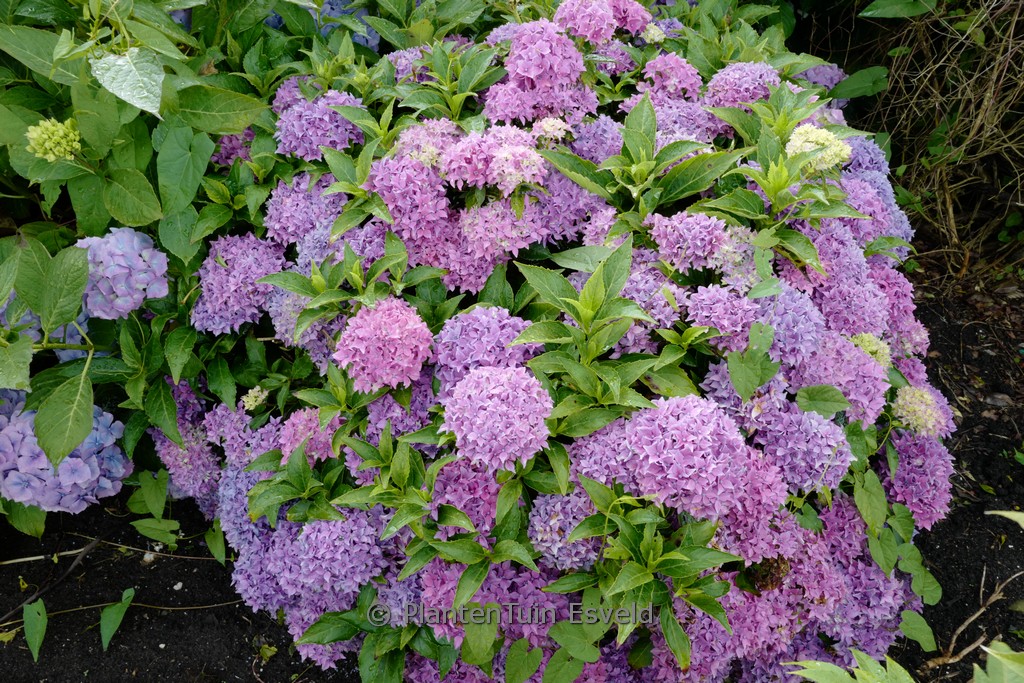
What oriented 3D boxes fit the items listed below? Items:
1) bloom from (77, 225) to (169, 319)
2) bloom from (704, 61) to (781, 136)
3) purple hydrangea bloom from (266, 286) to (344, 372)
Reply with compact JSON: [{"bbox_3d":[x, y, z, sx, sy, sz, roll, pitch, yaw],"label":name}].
[{"bbox_3d":[-0.673,-0.119,1.380,0.155,0.140,0.150,0,35,0],"label":"bloom"},{"bbox_3d":[0.440,-0.464,1.520,0.145,0.125,0.140,0,37,0],"label":"bloom"},{"bbox_3d":[-0.361,-0.021,1.400,0.145,0.140,0.140,0,36,0],"label":"purple hydrangea bloom"}]

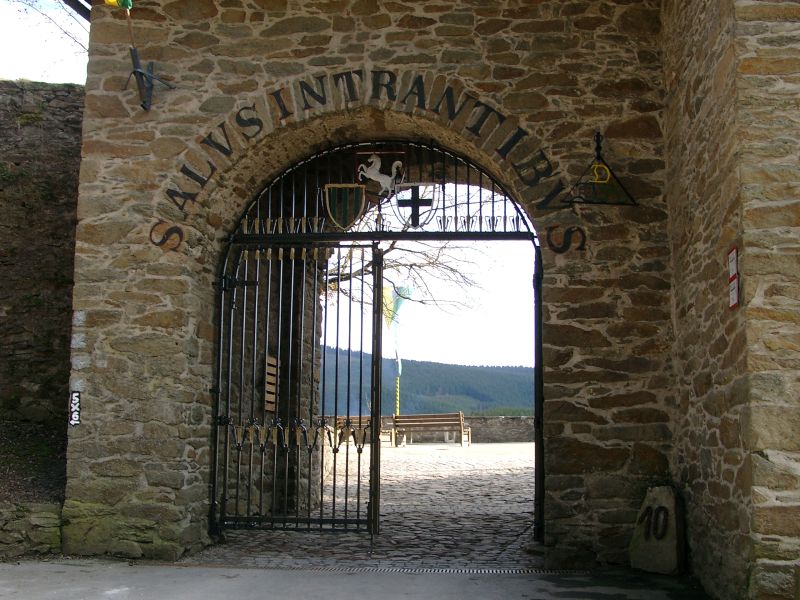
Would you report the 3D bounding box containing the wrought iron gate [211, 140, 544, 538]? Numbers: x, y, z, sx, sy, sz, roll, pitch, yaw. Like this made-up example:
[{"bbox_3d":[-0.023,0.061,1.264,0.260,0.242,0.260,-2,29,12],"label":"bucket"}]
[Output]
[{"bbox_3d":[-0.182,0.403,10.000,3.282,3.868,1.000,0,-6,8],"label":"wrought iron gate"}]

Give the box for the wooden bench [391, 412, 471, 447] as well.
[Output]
[{"bbox_3d":[0.800,3.236,24.300,1.844,0.817,0.620,-2,-7,22],"label":"wooden bench"}]

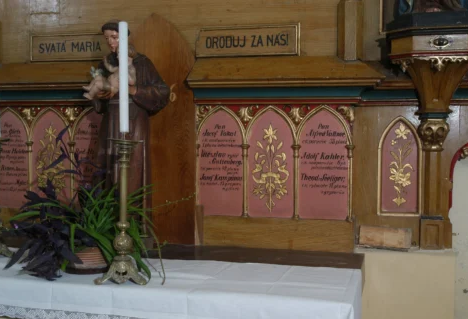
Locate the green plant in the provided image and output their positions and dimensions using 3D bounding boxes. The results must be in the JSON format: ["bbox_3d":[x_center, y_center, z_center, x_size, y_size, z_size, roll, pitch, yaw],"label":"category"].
[{"bbox_3d":[-0.666,0.182,3.040,0.820,0.666,0.540,1,3,14],"label":"green plant"}]

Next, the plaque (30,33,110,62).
[{"bbox_3d":[-0.957,-0.652,3.719,0.516,0.148,0.025,1,3,14],"label":"plaque"}]

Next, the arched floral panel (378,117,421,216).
[{"bbox_3d":[0.923,0.036,3.544,0.236,0.559,0.035,1,3,14],"label":"arched floral panel"}]

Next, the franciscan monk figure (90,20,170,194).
[{"bbox_3d":[-0.573,-0.134,3.482,0.385,1.244,0.320,1,4,20],"label":"franciscan monk figure"}]

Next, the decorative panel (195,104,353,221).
[{"bbox_3d":[0.207,0.012,3.487,0.870,0.615,0.050,1,3,14],"label":"decorative panel"}]

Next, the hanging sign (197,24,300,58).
[{"bbox_3d":[0.072,-0.641,3.467,0.577,0.156,0.025,1,3,14],"label":"hanging sign"}]

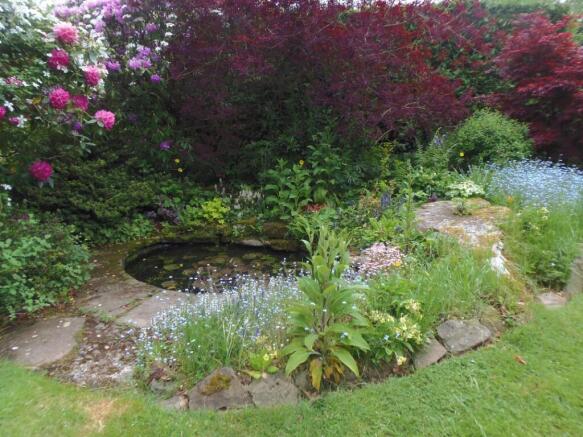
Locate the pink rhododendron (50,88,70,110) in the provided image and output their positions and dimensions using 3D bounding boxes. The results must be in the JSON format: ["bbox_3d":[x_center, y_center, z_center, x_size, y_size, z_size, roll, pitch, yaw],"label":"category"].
[{"bbox_3d":[-1.976,-1.024,3.450,0.180,0.185,0.170,-7,14,-28],"label":"pink rhododendron"}]

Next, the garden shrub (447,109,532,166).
[{"bbox_3d":[3.038,-1.181,6.200,1.320,1.080,1.200,0,12,0],"label":"garden shrub"}]

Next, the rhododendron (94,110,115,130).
[{"bbox_3d":[-1.597,-0.837,3.450,0.170,0.165,0.160,-6,14,-24],"label":"rhododendron"}]

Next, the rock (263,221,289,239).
[{"bbox_3d":[-0.190,0.131,4.800,0.300,0.200,0.250,0,12,0],"label":"rock"}]

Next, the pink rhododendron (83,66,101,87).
[{"bbox_3d":[-1.728,-1.230,3.500,0.155,0.165,0.155,-6,14,-24],"label":"pink rhododendron"}]

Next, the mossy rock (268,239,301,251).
[{"bbox_3d":[-0.081,0.302,4.700,0.370,0.140,0.260,0,12,0],"label":"mossy rock"}]

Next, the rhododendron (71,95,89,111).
[{"bbox_3d":[-1.862,-1.019,3.550,0.155,0.150,0.150,-6,14,-26],"label":"rhododendron"}]

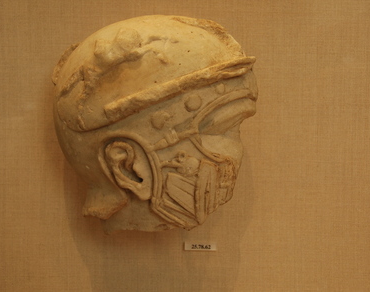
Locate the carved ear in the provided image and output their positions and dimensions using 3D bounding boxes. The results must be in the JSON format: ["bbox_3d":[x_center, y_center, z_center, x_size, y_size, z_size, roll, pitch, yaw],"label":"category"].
[{"bbox_3d":[-0.053,0.024,0.600,0.031,0.062,0.020,-24,0,-5],"label":"carved ear"}]

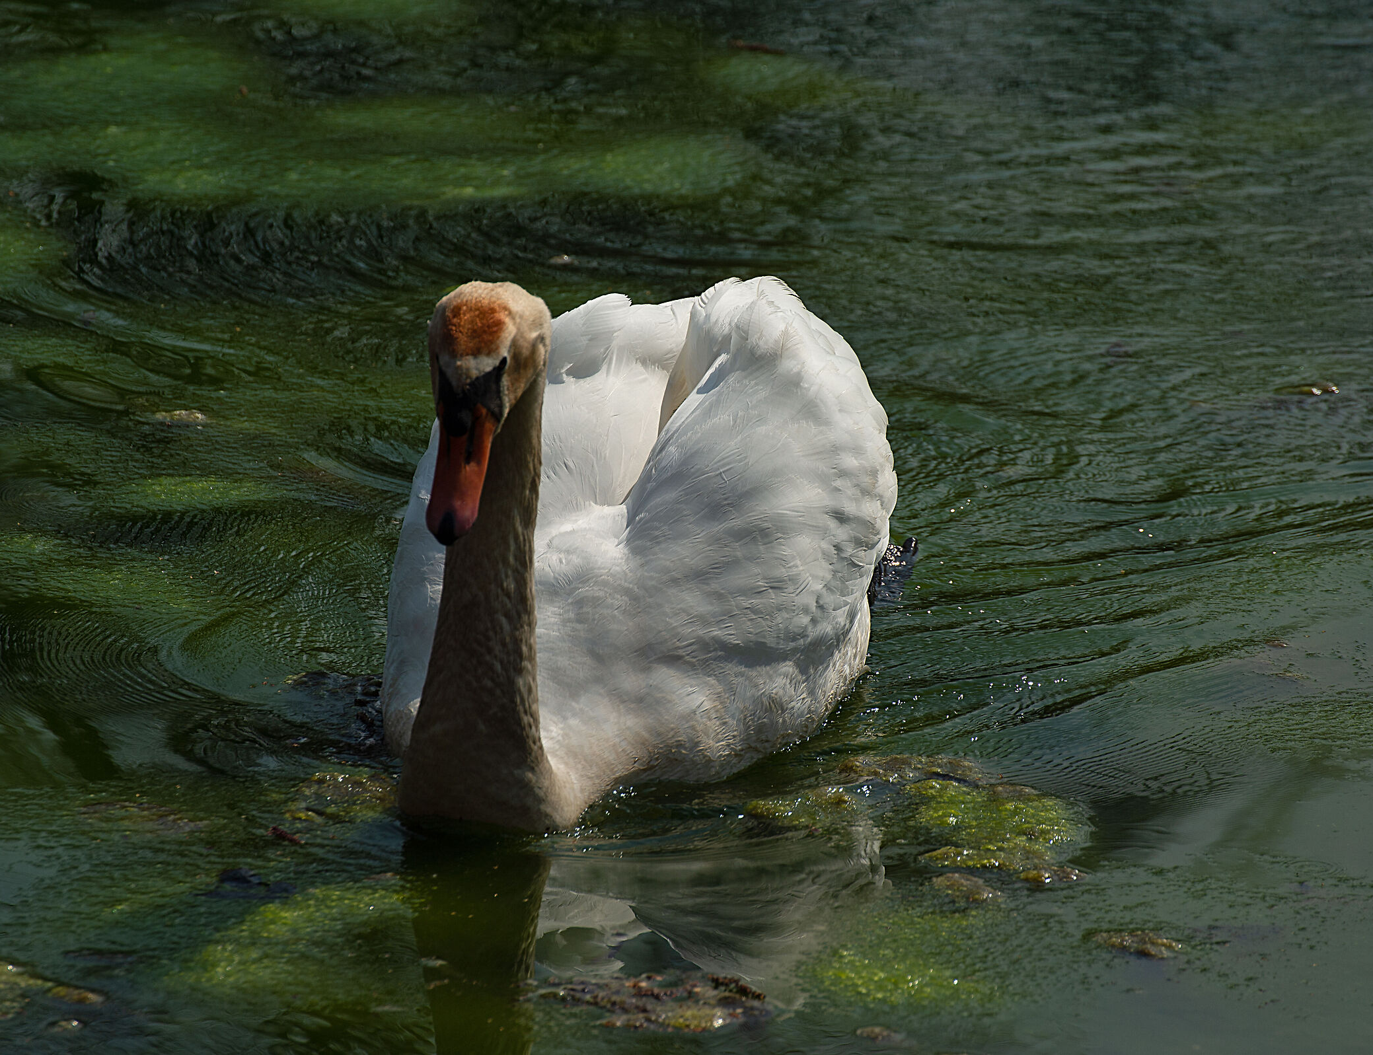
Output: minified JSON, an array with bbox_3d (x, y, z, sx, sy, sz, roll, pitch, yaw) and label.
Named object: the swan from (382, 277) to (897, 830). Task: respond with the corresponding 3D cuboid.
[{"bbox_3d":[-0.021,-0.065,8.743,0.400,0.480,0.760,9,23,19],"label":"swan"}]

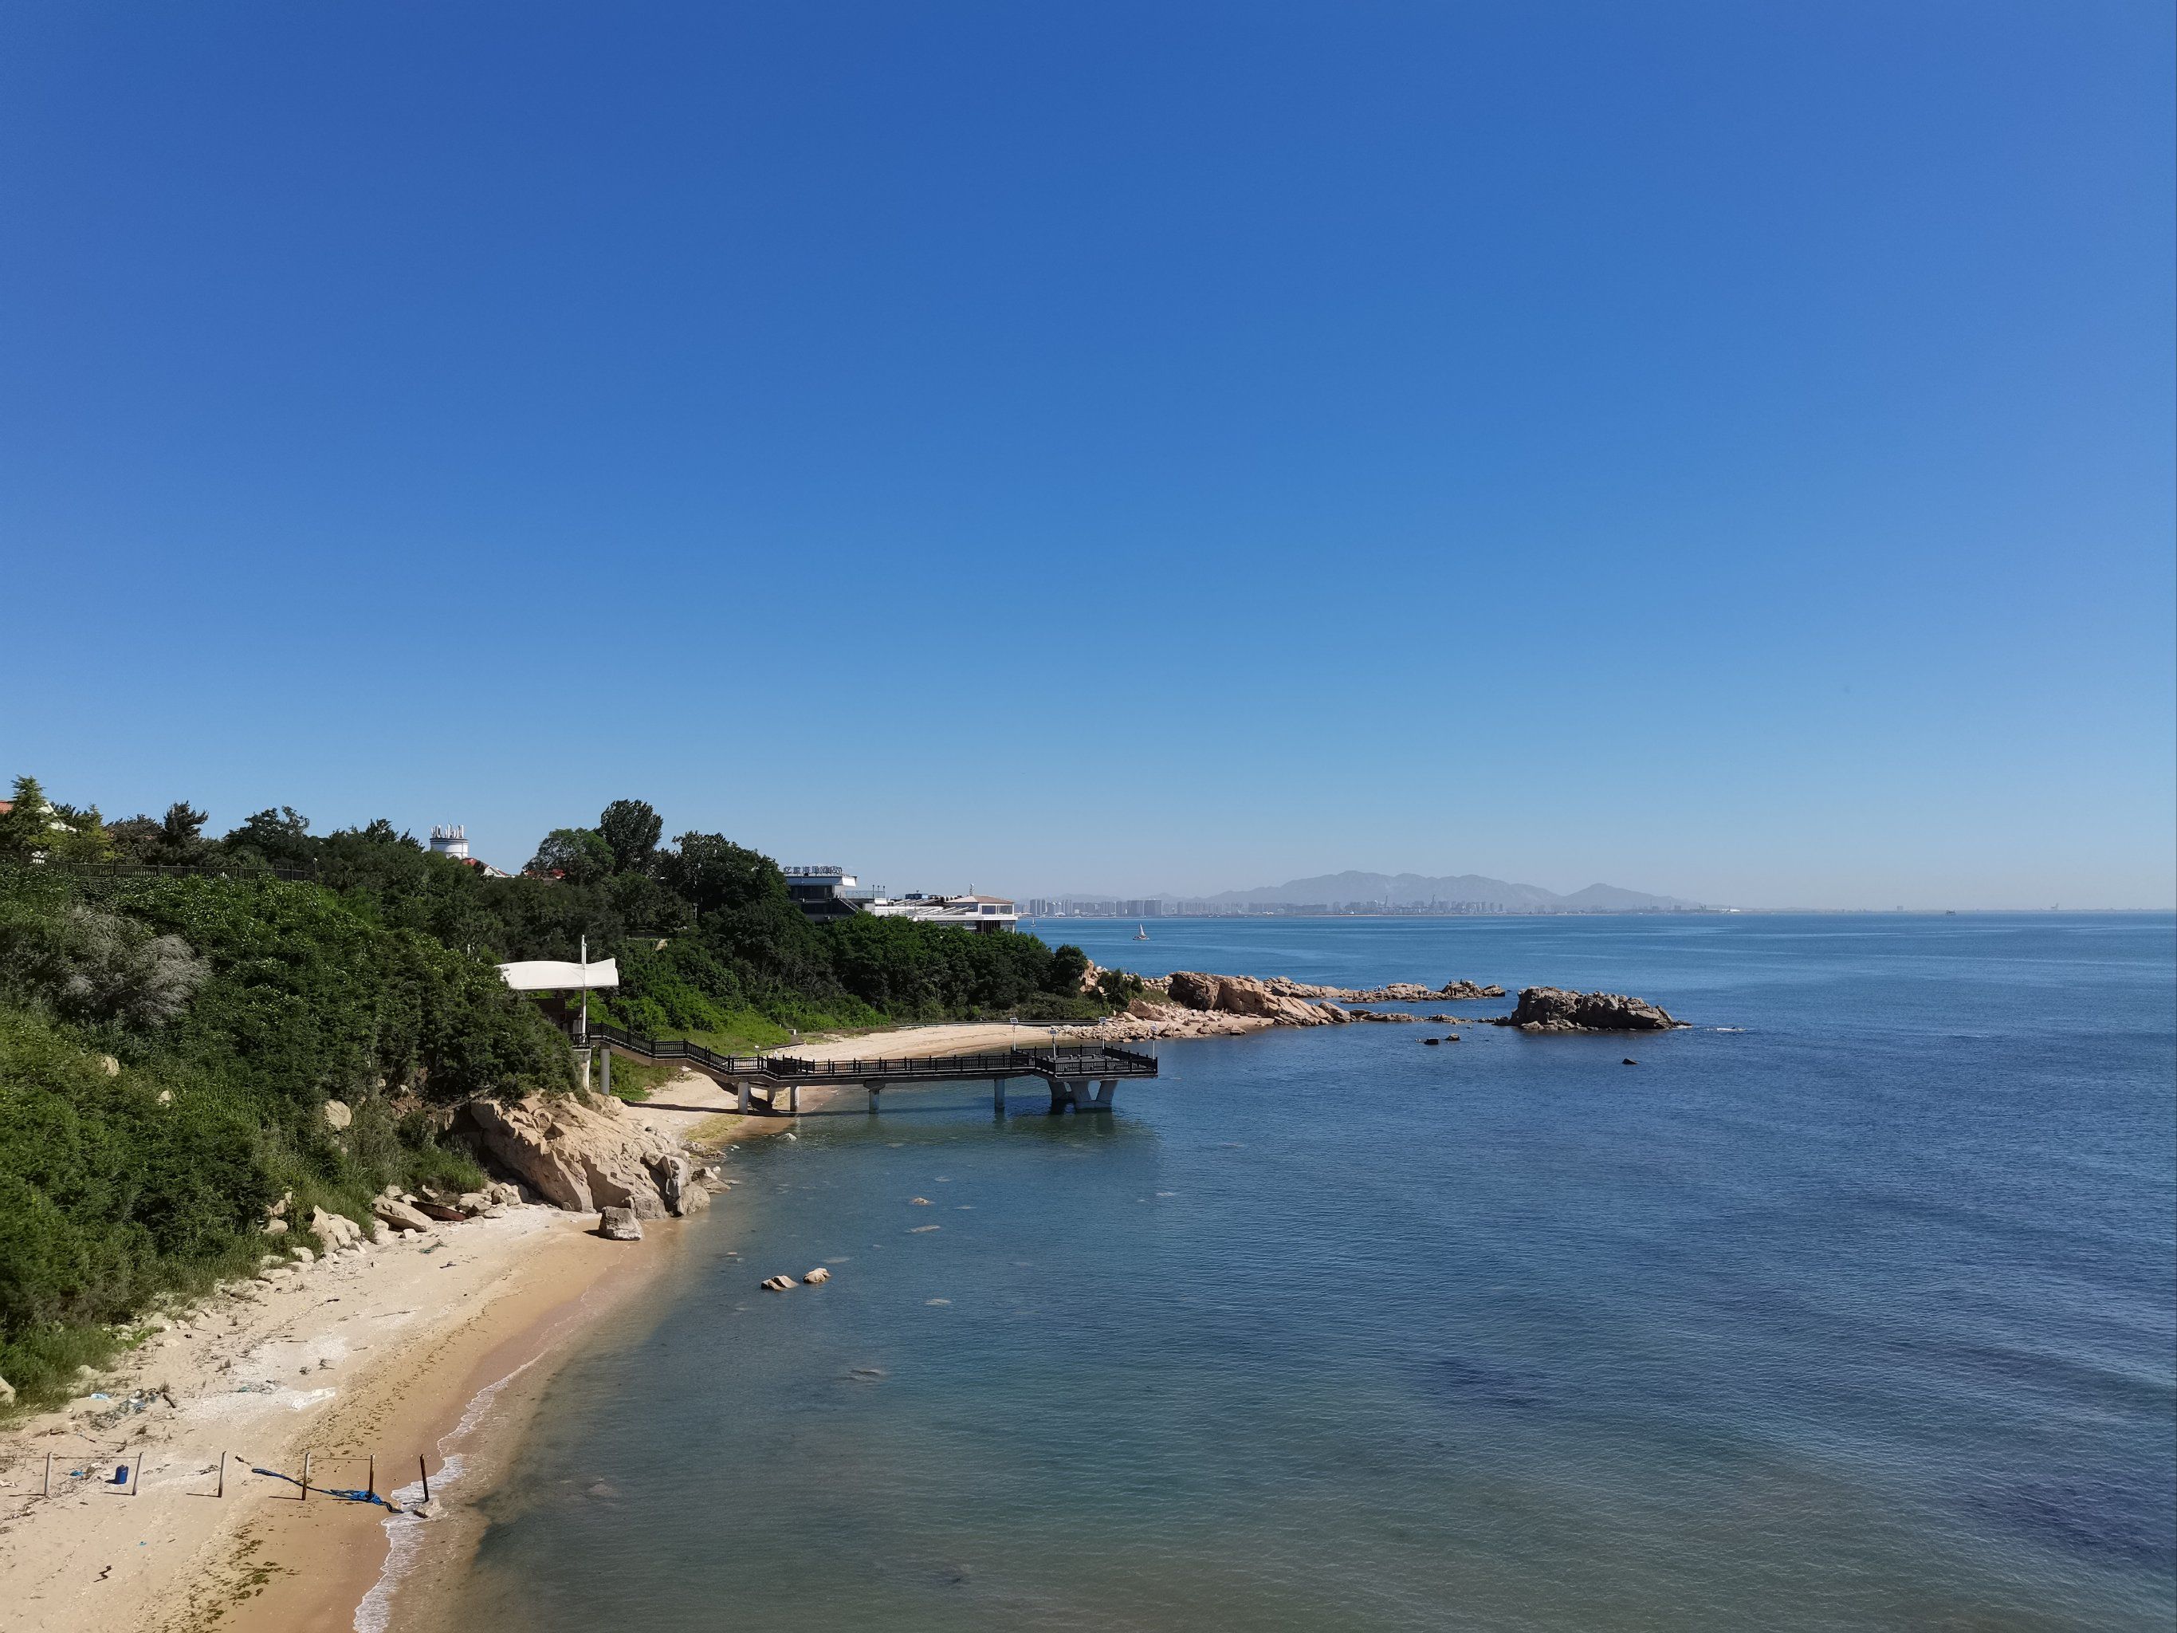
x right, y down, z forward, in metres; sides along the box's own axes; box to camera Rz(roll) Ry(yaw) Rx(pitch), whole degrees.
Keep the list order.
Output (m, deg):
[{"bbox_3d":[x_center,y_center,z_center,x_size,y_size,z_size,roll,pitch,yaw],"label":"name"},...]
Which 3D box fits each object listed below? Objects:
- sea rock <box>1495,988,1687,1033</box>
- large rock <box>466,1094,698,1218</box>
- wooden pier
[{"bbox_3d":[78.330,29.816,254.206,29.500,6.100,14.000,-1,-3,13],"label":"sea rock"},{"bbox_3d":[-31.279,21.079,102.464,15.000,6.300,13.500,0,-3,0],"label":"large rock"},{"bbox_3d":[-19.597,22.361,146.882,49.000,8.600,14.800,1,-3,-16],"label":"wooden pier"}]

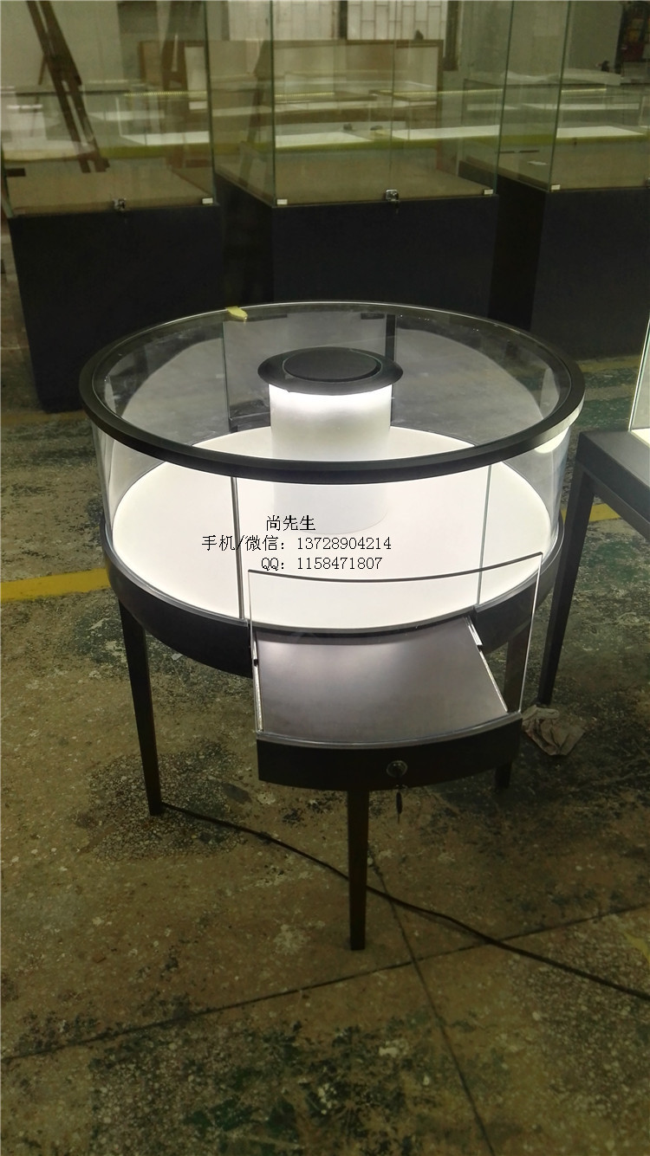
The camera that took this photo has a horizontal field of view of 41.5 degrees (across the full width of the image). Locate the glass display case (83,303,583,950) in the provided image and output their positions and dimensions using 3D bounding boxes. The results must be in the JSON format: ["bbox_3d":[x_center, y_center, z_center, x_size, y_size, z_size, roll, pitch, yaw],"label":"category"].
[{"bbox_3d":[0.026,0.119,1.669,0.854,1.033,1.145,-4,32,-6],"label":"glass display case"}]

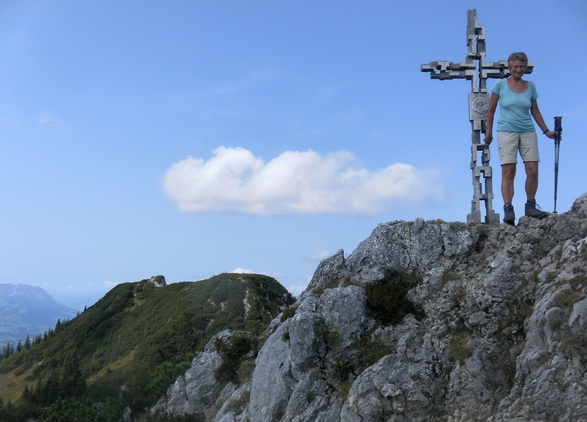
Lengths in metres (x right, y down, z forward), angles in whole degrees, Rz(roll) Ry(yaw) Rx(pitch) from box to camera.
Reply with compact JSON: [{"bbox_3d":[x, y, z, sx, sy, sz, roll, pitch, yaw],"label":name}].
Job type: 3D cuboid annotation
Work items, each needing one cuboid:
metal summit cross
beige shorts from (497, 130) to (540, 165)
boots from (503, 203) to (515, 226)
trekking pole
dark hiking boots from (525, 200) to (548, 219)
[{"bbox_3d":[1.872,-0.957,5.980,1.130,2.200,0.200,0,-7,1],"label":"metal summit cross"},{"bbox_3d":[2.157,-0.617,5.680,0.380,0.390,0.260,-1,-7,10],"label":"beige shorts"},{"bbox_3d":[2.011,0.033,5.530,0.100,0.155,0.270,-2,9,14],"label":"boots"},{"bbox_3d":[2.498,-0.426,5.620,0.085,0.950,0.065,3,-7,11],"label":"trekking pole"},{"bbox_3d":[2.265,-0.016,5.530,0.100,0.155,0.270,2,1,-18],"label":"dark hiking boots"}]

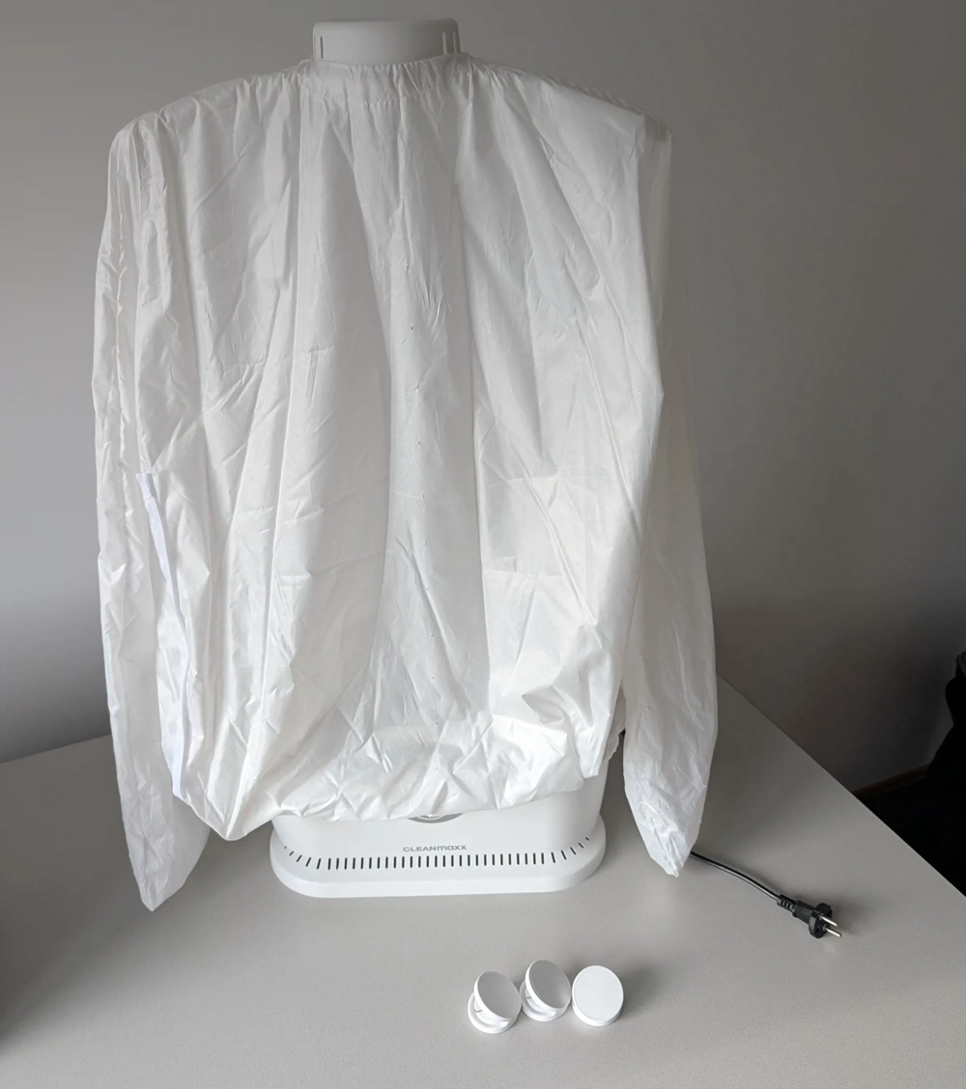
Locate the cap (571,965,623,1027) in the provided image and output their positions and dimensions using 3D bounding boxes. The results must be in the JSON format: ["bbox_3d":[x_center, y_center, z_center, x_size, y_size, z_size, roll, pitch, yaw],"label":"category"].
[{"bbox_3d":[0.115,0.449,0.891,0.050,0.035,0.051,5,29,12],"label":"cap"}]

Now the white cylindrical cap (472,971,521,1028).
[{"bbox_3d":[0.012,0.452,0.888,0.051,0.038,0.050,0,28,4],"label":"white cylindrical cap"}]

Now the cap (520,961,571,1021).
[{"bbox_3d":[0.063,0.446,0.897,0.051,0.038,0.050,1,28,5],"label":"cap"}]

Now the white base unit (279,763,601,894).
[{"bbox_3d":[-0.056,0.293,1.054,0.410,0.165,0.158,-2,28,0],"label":"white base unit"}]

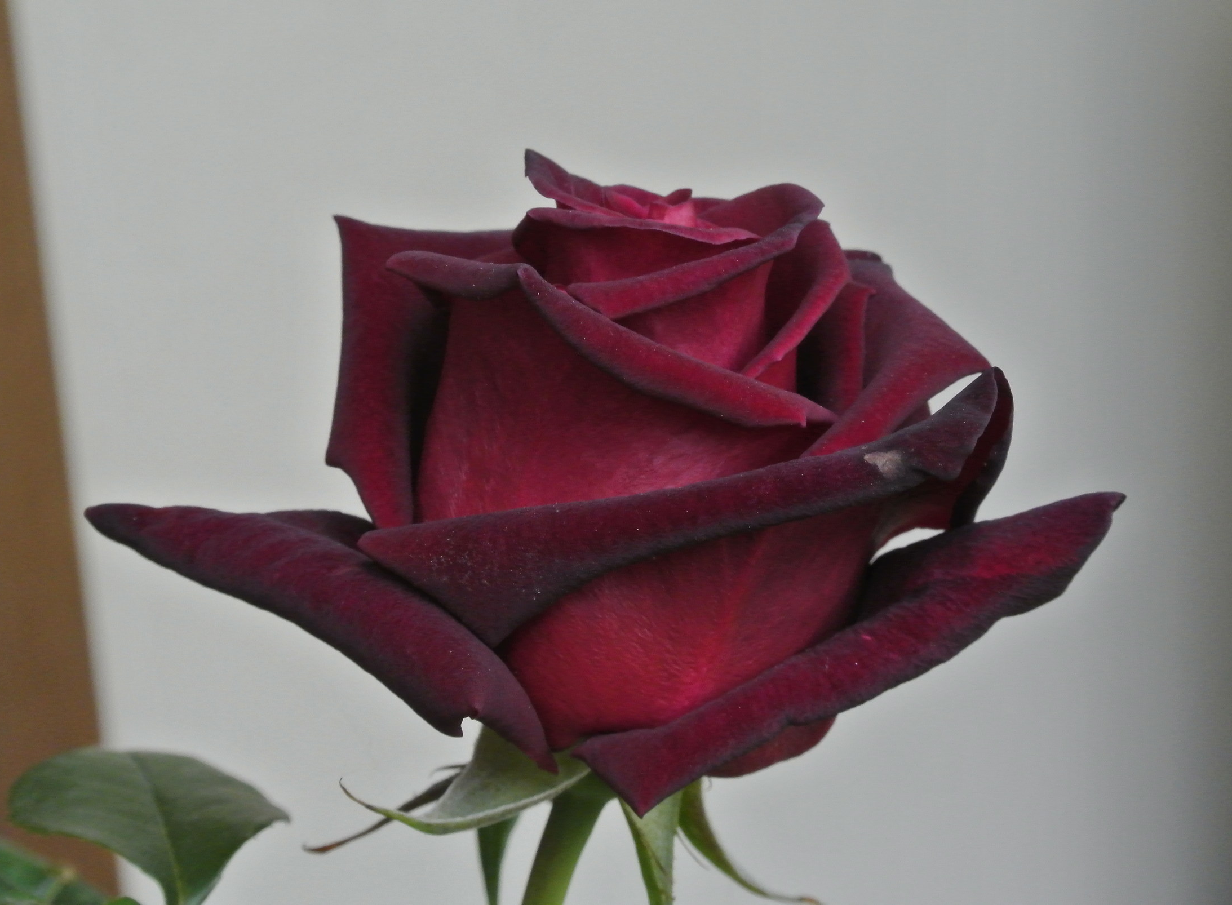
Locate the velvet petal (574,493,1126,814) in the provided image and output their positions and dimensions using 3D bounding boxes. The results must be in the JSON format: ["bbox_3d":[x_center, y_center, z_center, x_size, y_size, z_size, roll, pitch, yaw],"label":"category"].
[{"bbox_3d":[0.023,0.020,0.304,0.052,0.025,0.023,-13,21,-28],"label":"velvet petal"}]

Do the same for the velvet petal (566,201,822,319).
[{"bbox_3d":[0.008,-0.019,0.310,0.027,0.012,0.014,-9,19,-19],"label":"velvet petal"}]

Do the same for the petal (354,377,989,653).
[{"bbox_3d":[0.006,0.006,0.302,0.062,0.024,0.022,-4,18,-5],"label":"petal"}]

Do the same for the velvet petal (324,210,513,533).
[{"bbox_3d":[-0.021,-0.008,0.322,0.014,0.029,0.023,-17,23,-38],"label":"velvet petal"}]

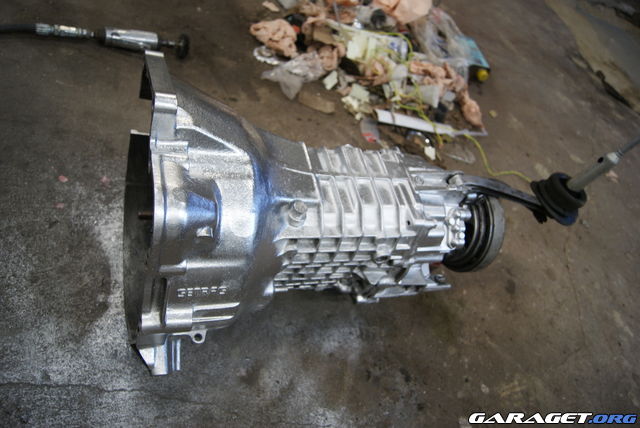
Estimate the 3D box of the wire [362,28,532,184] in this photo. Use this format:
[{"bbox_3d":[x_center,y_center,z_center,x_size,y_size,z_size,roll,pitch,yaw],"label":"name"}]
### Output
[{"bbox_3d":[0.319,-0.305,1.366,0.297,0.080,0.655,-23,66,-38],"label":"wire"}]

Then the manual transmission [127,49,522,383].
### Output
[{"bbox_3d":[0.035,0.018,0.756,0.610,0.400,0.400,3,52,-27],"label":"manual transmission"}]

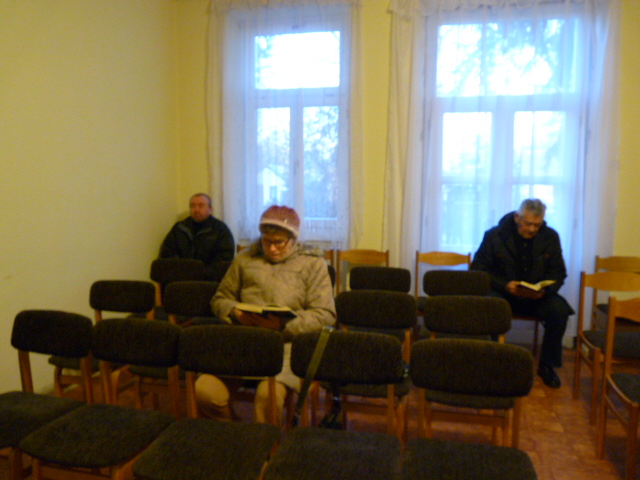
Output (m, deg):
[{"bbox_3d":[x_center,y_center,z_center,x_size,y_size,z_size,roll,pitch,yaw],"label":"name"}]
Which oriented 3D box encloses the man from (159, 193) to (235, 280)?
[{"bbox_3d":[-1.149,0.265,4.362,0.630,1.344,0.800,1,6,11],"label":"man"}]

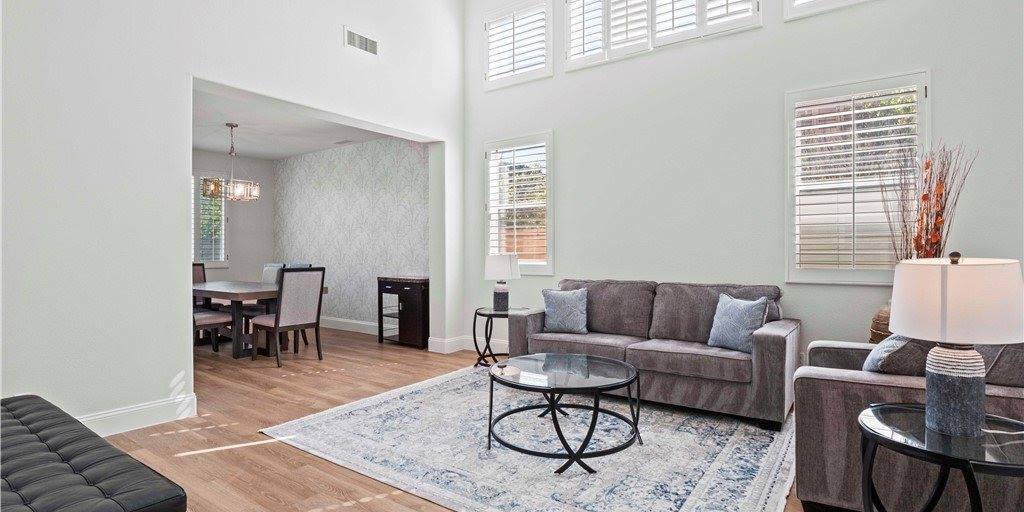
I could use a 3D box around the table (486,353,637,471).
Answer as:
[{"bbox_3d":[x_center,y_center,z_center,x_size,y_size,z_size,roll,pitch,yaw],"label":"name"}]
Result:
[{"bbox_3d":[0.332,0.954,3.042,0.939,0.460,0.939,0,0,0],"label":"table"}]

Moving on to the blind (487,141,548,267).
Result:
[{"bbox_3d":[0.054,-0.573,5.344,0.834,1.332,0.060,0,1,35],"label":"blind"}]

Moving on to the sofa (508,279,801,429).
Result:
[{"bbox_3d":[1.124,0.700,4.073,2.242,0.930,0.870,0,1,35],"label":"sofa"}]

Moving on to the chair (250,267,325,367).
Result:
[{"bbox_3d":[-2.530,0.655,5.346,0.653,1.032,0.508,0,1,37],"label":"chair"}]

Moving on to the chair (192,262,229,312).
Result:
[{"bbox_3d":[-4.676,0.647,6.979,0.653,1.032,0.508,0,1,34],"label":"chair"}]

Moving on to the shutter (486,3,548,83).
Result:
[{"bbox_3d":[0.051,-2.367,5.330,0.828,0.696,0.060,0,1,35],"label":"shutter"}]

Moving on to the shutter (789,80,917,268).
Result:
[{"bbox_3d":[2.575,-0.553,3.591,0.768,1.344,0.060,0,1,35],"label":"shutter"}]

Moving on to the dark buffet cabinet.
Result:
[{"bbox_3d":[-1.367,0.730,6.251,0.817,0.863,0.381,0,1,34],"label":"dark buffet cabinet"}]

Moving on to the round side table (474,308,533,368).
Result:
[{"bbox_3d":[-0.085,0.872,4.953,0.581,0.593,0.581,0,1,34],"label":"round side table"}]

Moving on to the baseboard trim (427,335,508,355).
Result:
[{"bbox_3d":[-0.510,1.064,5.560,0.984,0.178,0.324,0,1,35],"label":"baseboard trim"}]

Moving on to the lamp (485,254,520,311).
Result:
[{"bbox_3d":[-0.097,0.269,4.970,0.378,0.614,0.378,0,0,0],"label":"lamp"}]

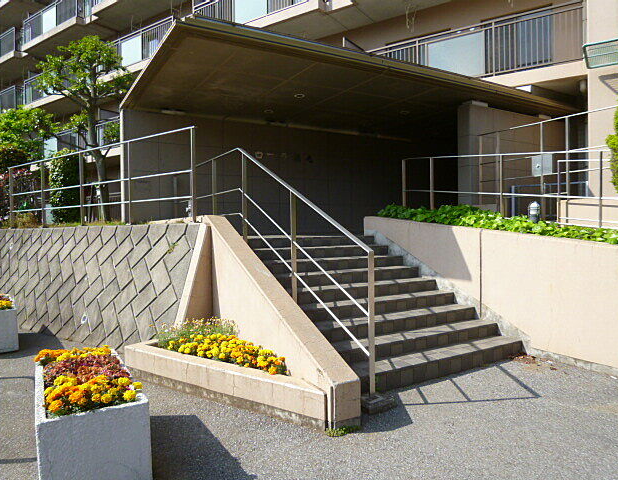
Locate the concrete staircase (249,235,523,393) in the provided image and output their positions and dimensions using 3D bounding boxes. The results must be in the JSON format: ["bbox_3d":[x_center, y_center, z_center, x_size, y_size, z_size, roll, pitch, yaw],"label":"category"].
[{"bbox_3d":[0.582,0.641,5.377,2.622,1.297,2.715,-1,2,-31],"label":"concrete staircase"}]

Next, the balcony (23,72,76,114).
[{"bbox_3d":[-10.848,-6.588,19.549,4.750,1.360,1.150,0,2,35],"label":"balcony"}]

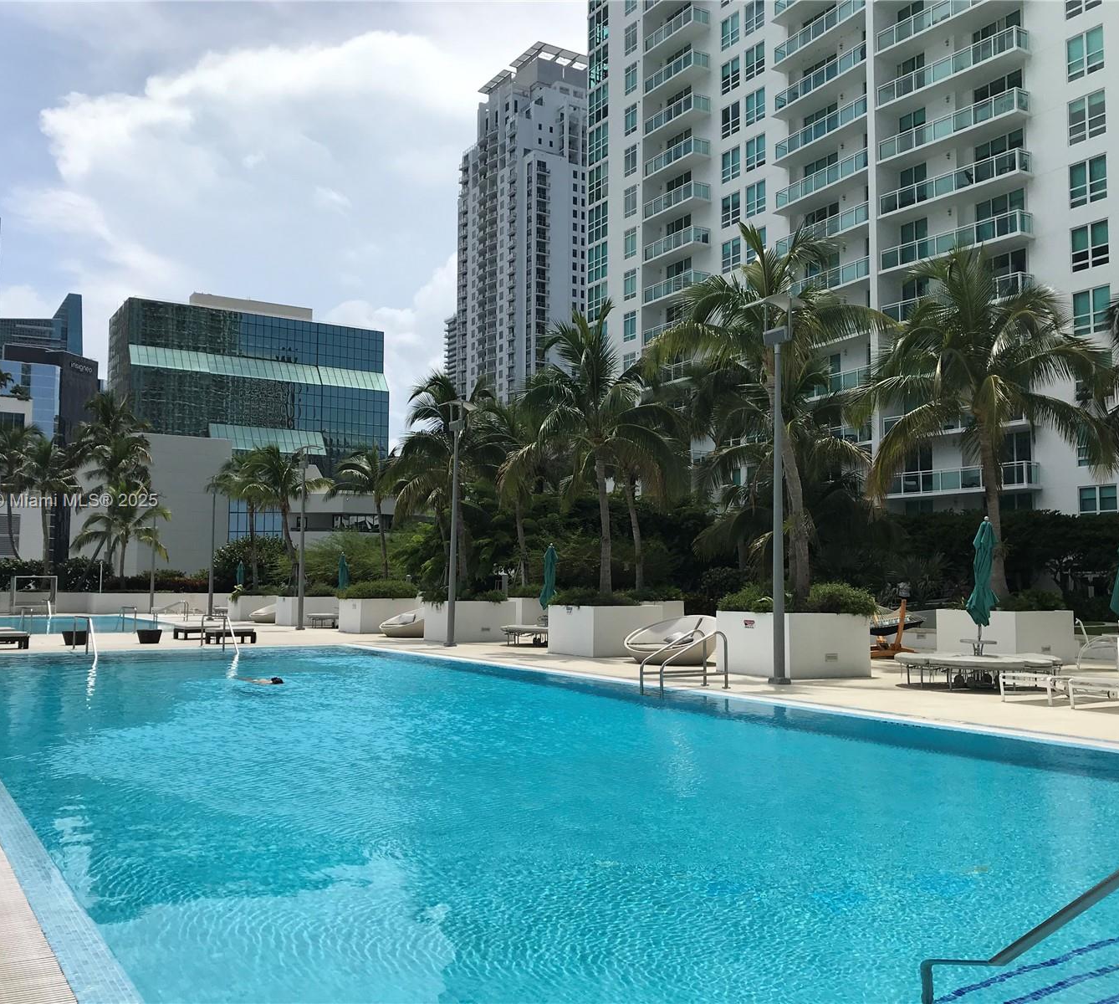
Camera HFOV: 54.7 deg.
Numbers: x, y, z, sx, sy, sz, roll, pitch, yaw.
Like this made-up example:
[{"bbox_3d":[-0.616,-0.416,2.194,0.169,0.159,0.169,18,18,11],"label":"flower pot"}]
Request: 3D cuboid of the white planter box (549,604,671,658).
[{"bbox_3d":[1.012,2.816,23.768,1.820,1.060,1.820,3,-5,-32],"label":"white planter box"}]

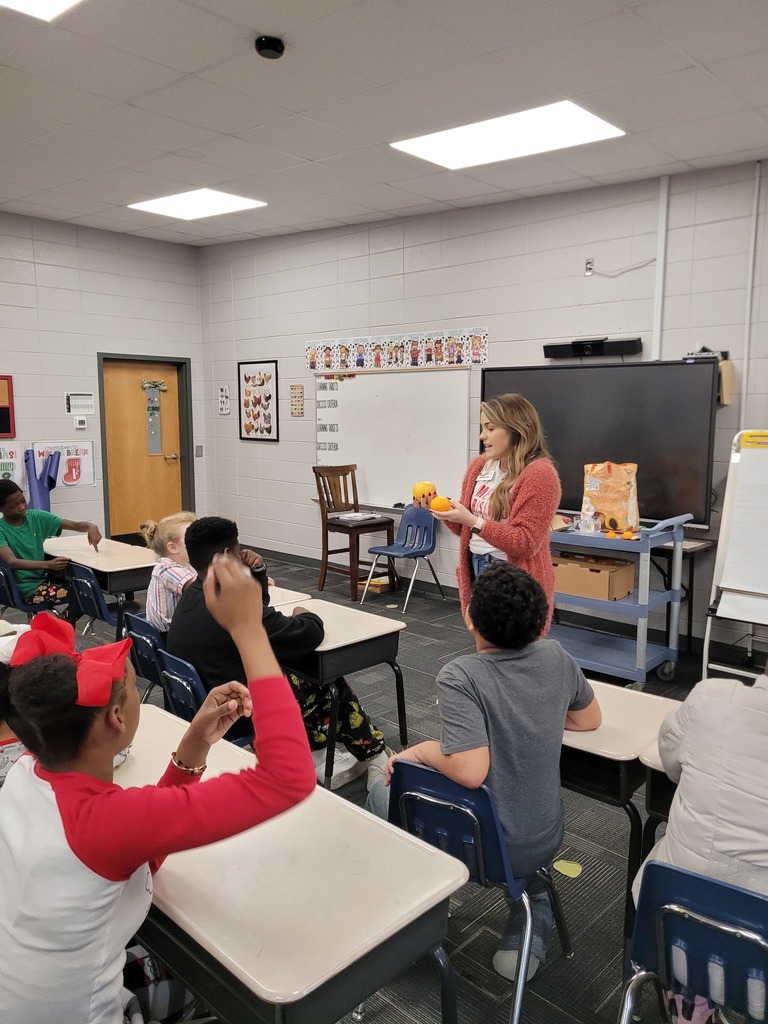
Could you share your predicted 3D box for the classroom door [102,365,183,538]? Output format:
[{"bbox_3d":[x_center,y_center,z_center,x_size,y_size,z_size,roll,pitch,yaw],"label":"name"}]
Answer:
[{"bbox_3d":[-2.543,-0.577,8.198,0.050,2.030,0.920,7,10,43],"label":"classroom door"}]

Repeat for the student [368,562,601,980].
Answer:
[{"bbox_3d":[0.270,0.687,2.001,0.580,1.120,0.620,-1,7,-12],"label":"student"}]

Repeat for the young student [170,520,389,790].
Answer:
[{"bbox_3d":[-0.390,0.562,2.852,0.880,1.140,0.530,-5,9,-38],"label":"young student"}]

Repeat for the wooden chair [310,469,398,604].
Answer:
[{"bbox_3d":[-0.233,0.147,6.505,0.500,1.050,0.540,-6,10,-42],"label":"wooden chair"}]

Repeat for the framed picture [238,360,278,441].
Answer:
[{"bbox_3d":[-1.286,-1.122,7.806,0.645,0.800,0.025,7,10,43],"label":"framed picture"}]

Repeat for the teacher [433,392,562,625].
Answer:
[{"bbox_3d":[0.440,0.330,2.997,0.480,1.580,0.480,-4,9,-34],"label":"teacher"}]

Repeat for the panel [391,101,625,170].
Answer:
[{"bbox_3d":[0.652,-2.070,4.232,1.200,0.050,0.600,12,13,43],"label":"panel"}]

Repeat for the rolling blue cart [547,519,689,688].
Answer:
[{"bbox_3d":[1.159,0.463,4.461,1.020,0.960,0.540,7,9,40],"label":"rolling blue cart"}]

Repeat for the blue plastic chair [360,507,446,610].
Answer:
[{"bbox_3d":[0.168,0.347,6.096,0.460,0.755,0.550,7,10,43],"label":"blue plastic chair"}]

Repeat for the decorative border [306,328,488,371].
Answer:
[{"bbox_3d":[0.026,-1.361,6.512,2.110,0.270,0.010,7,10,43],"label":"decorative border"}]

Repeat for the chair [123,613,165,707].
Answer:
[{"bbox_3d":[-0.805,0.747,3.175,0.440,0.690,0.520,7,10,43],"label":"chair"}]

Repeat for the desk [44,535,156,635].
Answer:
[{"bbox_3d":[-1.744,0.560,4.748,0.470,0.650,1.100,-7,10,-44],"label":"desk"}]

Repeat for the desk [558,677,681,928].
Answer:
[{"bbox_3d":[0.541,0.886,2.332,0.610,0.645,0.465,7,10,41],"label":"desk"}]

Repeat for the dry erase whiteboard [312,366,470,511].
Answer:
[{"bbox_3d":[-0.014,-0.606,6.613,1.840,1.210,0.050,7,10,43],"label":"dry erase whiteboard"}]

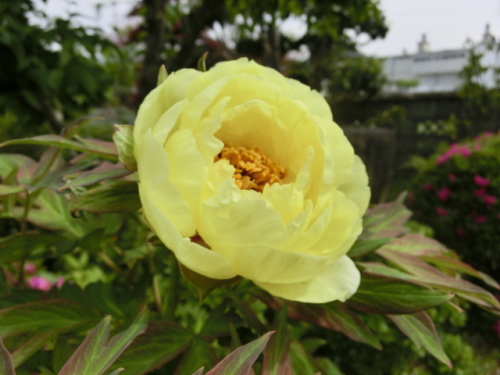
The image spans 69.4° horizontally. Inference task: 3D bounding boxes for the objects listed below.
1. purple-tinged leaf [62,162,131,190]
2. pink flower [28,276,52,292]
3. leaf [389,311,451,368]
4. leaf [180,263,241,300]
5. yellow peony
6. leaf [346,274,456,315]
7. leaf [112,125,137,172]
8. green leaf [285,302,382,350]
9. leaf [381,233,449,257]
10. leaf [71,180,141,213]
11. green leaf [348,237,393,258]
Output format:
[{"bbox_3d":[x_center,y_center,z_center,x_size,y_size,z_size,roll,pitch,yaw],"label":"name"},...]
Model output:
[{"bbox_3d":[-0.138,-0.008,0.325,0.065,0.012,0.024,-13,39,0],"label":"purple-tinged leaf"},{"bbox_3d":[-0.406,0.188,0.700,0.045,0.034,0.030,0,-24,0],"label":"pink flower"},{"bbox_3d":[0.141,0.125,0.295,0.030,0.063,0.012,-47,0,-32],"label":"leaf"},{"bbox_3d":[-0.030,0.069,0.263,0.042,0.013,0.024,12,51,7],"label":"leaf"},{"bbox_3d":[0.001,-0.004,0.260,0.162,0.160,0.115,-1,-30,-9],"label":"yellow peony"},{"bbox_3d":[0.114,0.080,0.275,0.089,0.013,0.037,3,49,-6],"label":"leaf"},{"bbox_3d":[-0.097,-0.030,0.285,0.026,0.038,0.018,-17,0,16],"label":"leaf"},{"bbox_3d":[0.062,0.105,0.273,0.083,0.013,0.031,25,51,-3],"label":"green leaf"},{"bbox_3d":[0.149,0.054,0.325,0.073,0.012,0.030,3,37,-16],"label":"leaf"},{"bbox_3d":[-0.120,0.011,0.305,0.065,0.030,0.013,-10,-36,0],"label":"leaf"},{"bbox_3d":[0.098,0.050,0.300,0.051,0.011,0.025,-15,51,-11],"label":"green leaf"}]

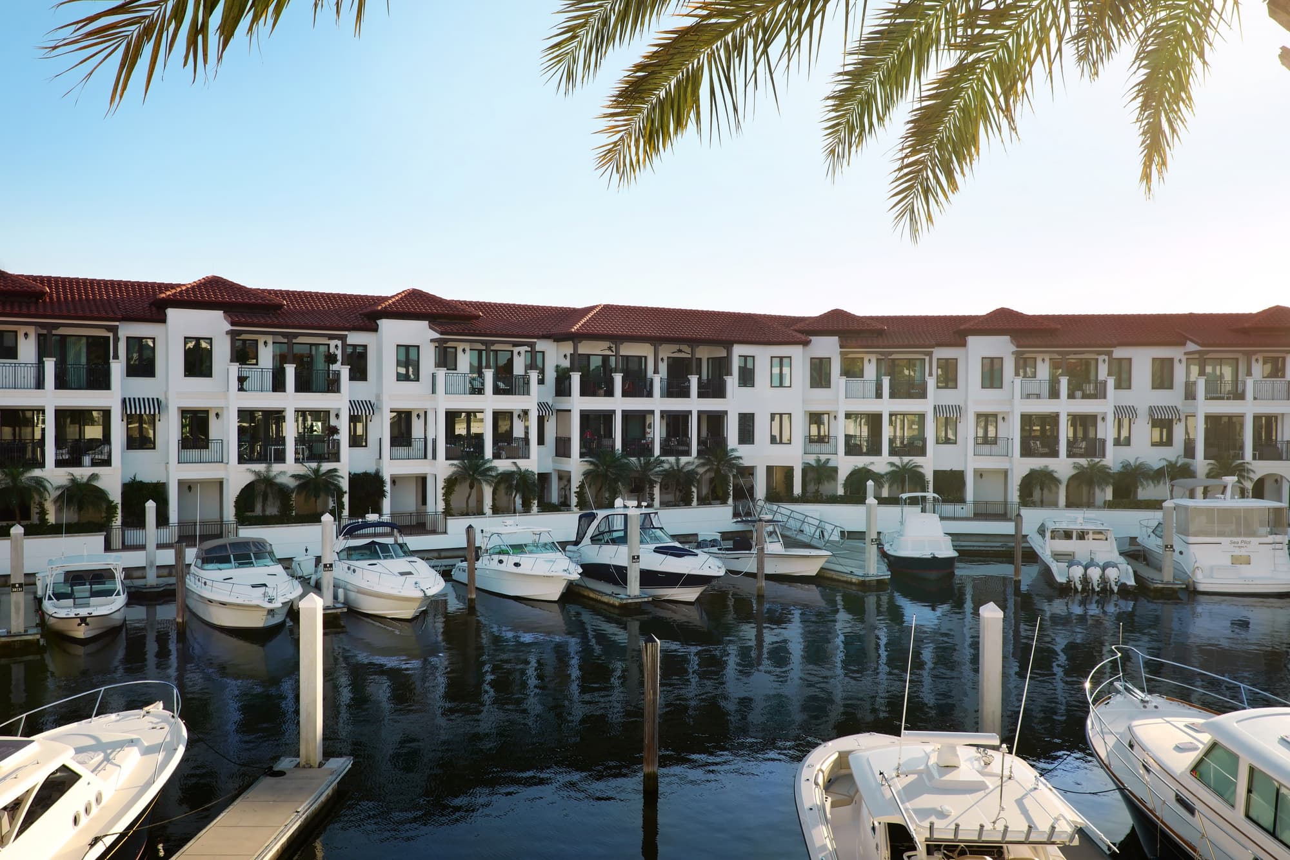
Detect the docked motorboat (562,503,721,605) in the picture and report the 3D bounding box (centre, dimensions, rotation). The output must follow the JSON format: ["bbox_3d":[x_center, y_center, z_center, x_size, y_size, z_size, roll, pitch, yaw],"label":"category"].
[{"bbox_3d":[0.243,4.790,44.095,3.350,3.700,10.300,0,1,-29],"label":"docked motorboat"}]

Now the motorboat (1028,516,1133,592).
[{"bbox_3d":[19.815,5.144,49.355,3.400,3.000,10.600,0,1,11],"label":"motorboat"}]

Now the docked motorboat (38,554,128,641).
[{"bbox_3d":[-19.157,5.469,36.773,2.550,2.400,7.700,0,1,-27],"label":"docked motorboat"}]

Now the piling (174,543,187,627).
[{"bbox_3d":[-15.433,5.140,35.700,0.330,2.920,0.330,0,1,-23],"label":"piling"}]

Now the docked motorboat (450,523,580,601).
[{"bbox_3d":[-4.860,5.175,43.681,2.800,2.900,8.900,0,1,-32],"label":"docked motorboat"}]

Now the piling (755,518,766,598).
[{"bbox_3d":[4.522,5.009,42.042,0.330,3.161,0.330,0,1,6],"label":"piling"}]

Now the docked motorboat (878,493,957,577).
[{"bbox_3d":[13.210,4.791,50.992,3.100,3.600,9.000,0,1,8],"label":"docked motorboat"}]

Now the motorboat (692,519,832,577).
[{"bbox_3d":[5.592,5.276,49.861,2.500,2.600,7.400,-1,1,-45],"label":"motorboat"}]

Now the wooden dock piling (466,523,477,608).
[{"bbox_3d":[-6.470,5.050,40.023,0.330,3.047,0.330,0,1,0],"label":"wooden dock piling"}]

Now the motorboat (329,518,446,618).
[{"bbox_3d":[-9.883,5.006,40.196,3.100,3.300,8.900,0,1,-32],"label":"motorboat"}]

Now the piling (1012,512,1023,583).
[{"bbox_3d":[15.840,5.064,45.558,0.330,3.039,0.330,1,1,19],"label":"piling"}]

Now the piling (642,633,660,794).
[{"bbox_3d":[0.121,5.364,20.344,0.330,3.065,0.330,0,1,0],"label":"piling"}]

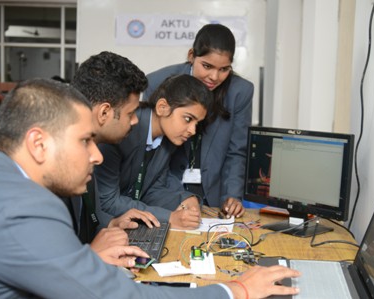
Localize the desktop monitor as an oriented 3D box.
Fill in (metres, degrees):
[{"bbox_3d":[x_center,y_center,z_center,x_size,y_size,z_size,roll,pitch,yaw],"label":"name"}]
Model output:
[{"bbox_3d":[0.376,0.100,2.030,0.180,0.345,0.440,-4,8,-42],"label":"desktop monitor"}]

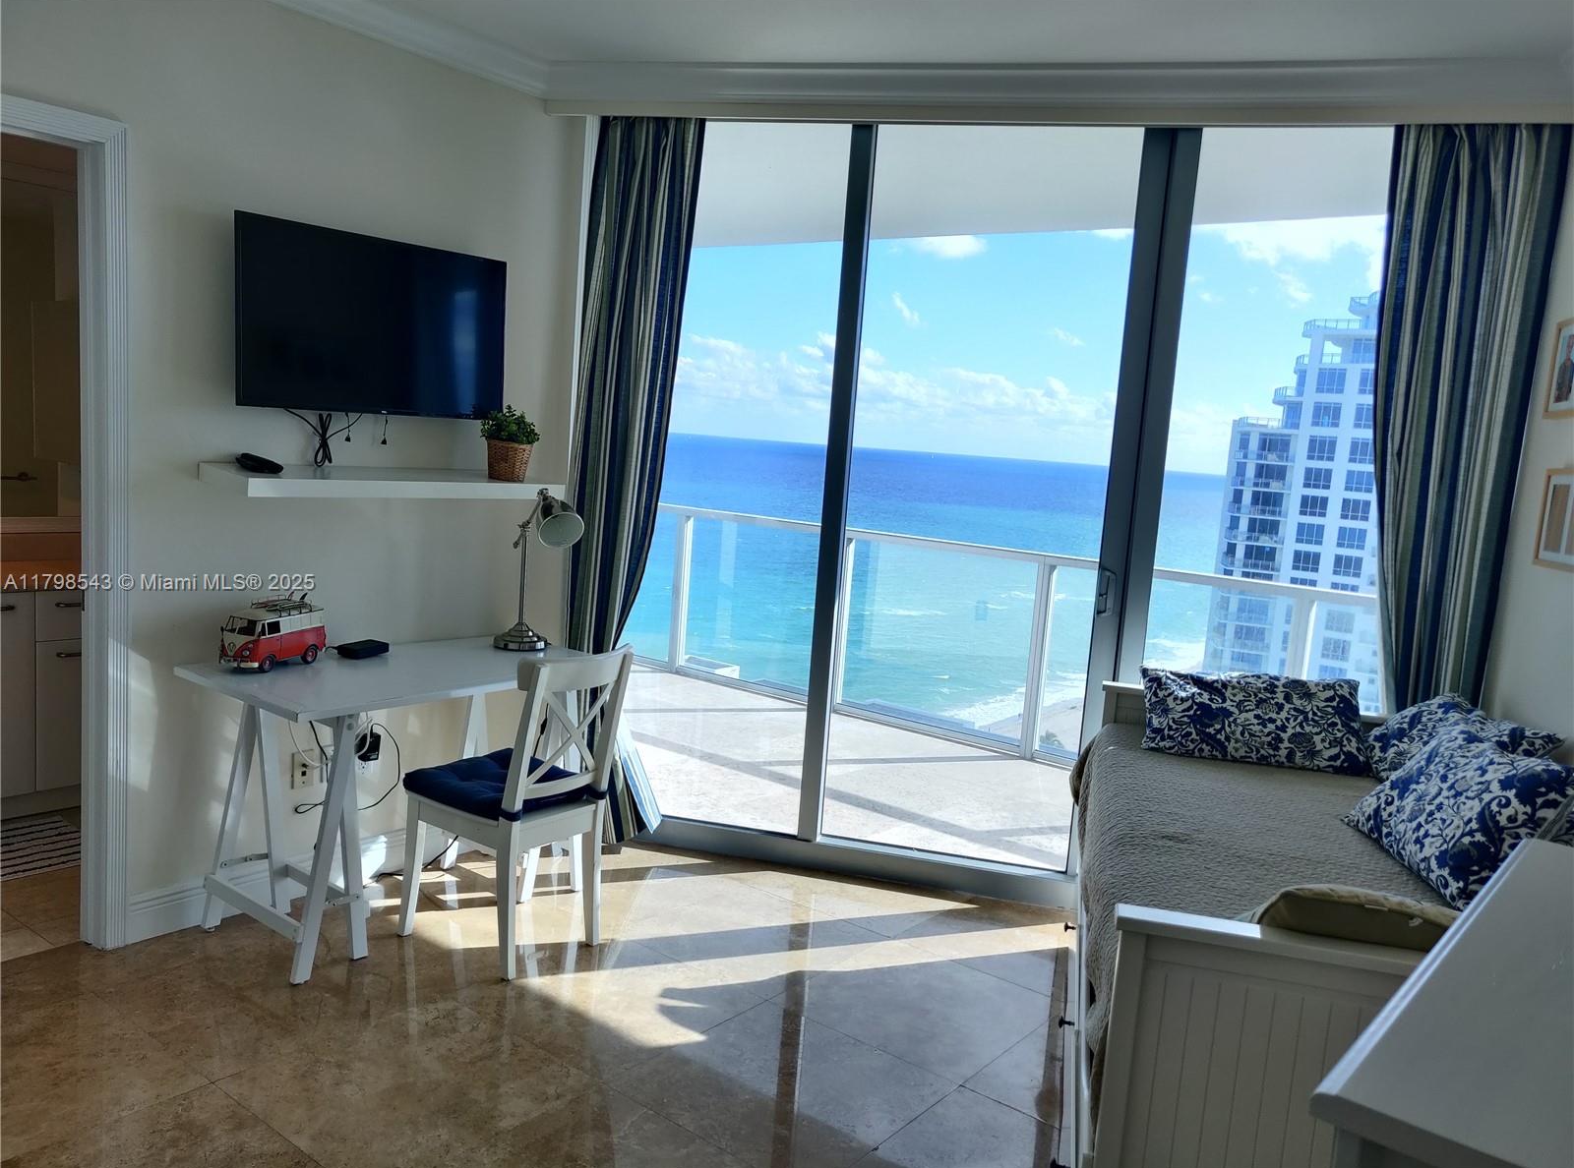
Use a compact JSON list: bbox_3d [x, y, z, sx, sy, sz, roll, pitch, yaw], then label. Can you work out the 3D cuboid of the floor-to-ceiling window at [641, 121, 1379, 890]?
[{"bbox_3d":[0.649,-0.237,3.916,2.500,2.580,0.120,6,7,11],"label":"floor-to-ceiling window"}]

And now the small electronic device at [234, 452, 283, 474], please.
[{"bbox_3d":[-1.487,-0.341,3.188,0.145,0.040,0.090,10,9,37],"label":"small electronic device"}]

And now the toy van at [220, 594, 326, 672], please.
[{"bbox_3d":[-1.481,0.141,3.280,0.130,0.195,0.275,7,7,19],"label":"toy van"}]

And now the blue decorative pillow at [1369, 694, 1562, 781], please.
[{"bbox_3d":[1.864,0.477,3.208,0.450,0.150,0.500,-37,-2,13],"label":"blue decorative pillow"}]

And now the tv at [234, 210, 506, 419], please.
[{"bbox_3d":[-1.248,-0.785,3.461,0.055,0.525,0.920,10,9,37],"label":"tv"}]

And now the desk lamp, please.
[{"bbox_3d":[-0.845,-0.046,3.806,0.190,0.530,0.320,-2,10,-42],"label":"desk lamp"}]

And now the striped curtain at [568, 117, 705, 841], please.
[{"bbox_3d":[-0.523,-0.315,4.006,0.420,2.560,0.150,6,7,11],"label":"striped curtain"}]

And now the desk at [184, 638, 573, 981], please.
[{"bbox_3d":[-1.119,0.634,3.497,0.620,0.780,1.165,10,9,37],"label":"desk"}]

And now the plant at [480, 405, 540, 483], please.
[{"bbox_3d":[-0.923,-0.465,3.785,0.195,0.257,0.195,10,9,37],"label":"plant"}]

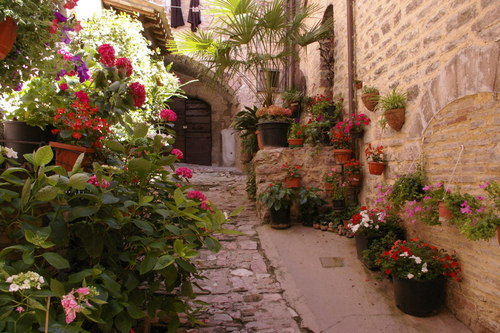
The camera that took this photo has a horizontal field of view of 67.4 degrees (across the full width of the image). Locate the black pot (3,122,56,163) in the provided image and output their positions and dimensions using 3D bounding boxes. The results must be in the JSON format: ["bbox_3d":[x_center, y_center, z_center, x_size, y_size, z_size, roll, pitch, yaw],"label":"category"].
[{"bbox_3d":[-1.444,-0.163,2.450,0.335,0.280,0.335,0,-2,0],"label":"black pot"}]

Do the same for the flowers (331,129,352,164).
[{"bbox_3d":[1.245,-0.272,5.100,0.300,0.480,0.290,0,-2,0],"label":"flowers"}]

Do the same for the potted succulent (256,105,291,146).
[{"bbox_3d":[0.338,-0.591,5.400,0.530,0.600,0.530,0,-3,0],"label":"potted succulent"}]

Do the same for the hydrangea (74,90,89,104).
[{"bbox_3d":[-1.303,-0.534,2.900,0.115,0.110,0.105,0,-3,-11],"label":"hydrangea"}]

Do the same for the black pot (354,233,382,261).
[{"bbox_3d":[1.321,0.869,3.900,0.440,0.320,0.440,0,-3,0],"label":"black pot"}]

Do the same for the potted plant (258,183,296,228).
[{"bbox_3d":[0.360,0.530,5.100,0.480,0.610,0.460,0,-2,0],"label":"potted plant"}]

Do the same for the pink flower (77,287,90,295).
[{"bbox_3d":[-0.657,0.490,1.480,0.055,0.032,0.045,1,-2,-17],"label":"pink flower"}]

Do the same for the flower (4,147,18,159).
[{"bbox_3d":[-1.145,-0.067,1.800,0.068,0.058,0.060,1,-2,-17],"label":"flower"}]

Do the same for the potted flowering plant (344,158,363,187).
[{"bbox_3d":[1.367,0.079,4.950,0.235,0.360,0.230,-1,-3,17],"label":"potted flowering plant"}]

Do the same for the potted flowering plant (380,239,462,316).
[{"bbox_3d":[1.364,0.888,3.000,0.600,0.570,0.640,0,-2,-5],"label":"potted flowering plant"}]

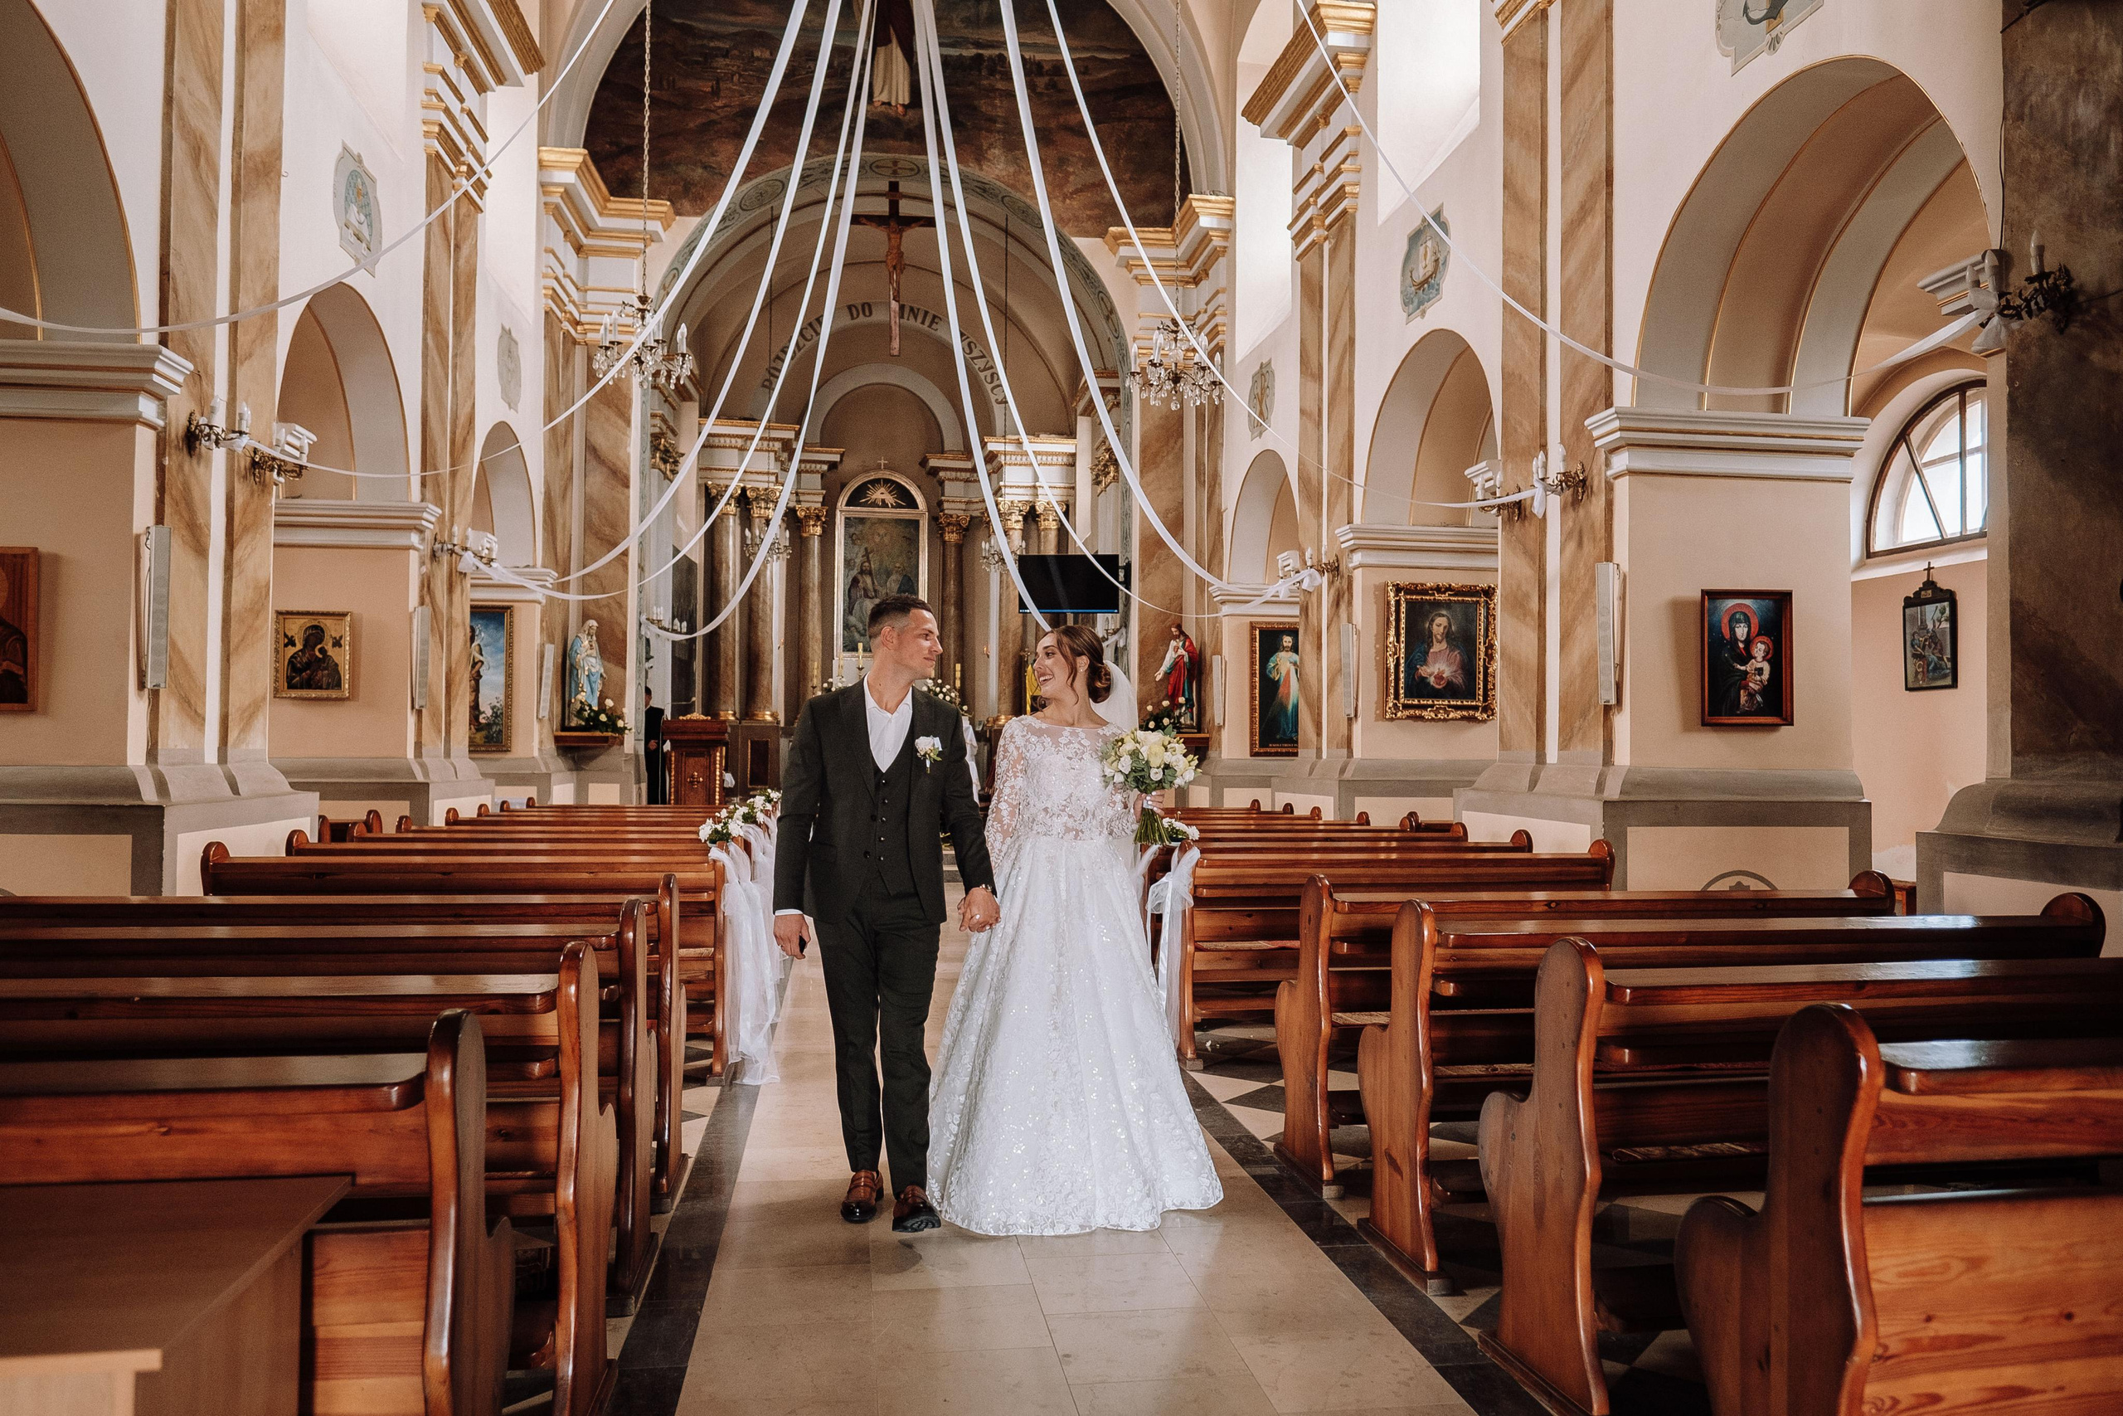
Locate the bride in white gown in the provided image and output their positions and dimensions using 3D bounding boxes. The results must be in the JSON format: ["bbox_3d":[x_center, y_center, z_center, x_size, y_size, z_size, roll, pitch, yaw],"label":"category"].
[{"bbox_3d":[0.047,0.626,4.357,0.889,1.772,0.820,0,-2,1],"label":"bride in white gown"}]

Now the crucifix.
[{"bbox_3d":[-1.872,-4.849,15.757,0.882,1.961,0.250,1,-2,-9],"label":"crucifix"}]

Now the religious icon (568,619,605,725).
[{"bbox_3d":[-4.526,-0.340,13.491,0.300,1.010,0.280,2,-2,-37],"label":"religious icon"}]

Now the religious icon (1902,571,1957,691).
[{"bbox_3d":[6.091,-0.549,9.882,0.060,0.859,0.512,1,-2,-9],"label":"religious icon"}]

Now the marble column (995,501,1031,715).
[{"bbox_3d":[-0.642,-1.255,18.449,0.460,2.803,0.460,1,-2,-9],"label":"marble column"}]

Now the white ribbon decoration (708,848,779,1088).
[{"bbox_3d":[-1.317,1.049,5.928,0.296,0.997,0.340,1,-2,-9],"label":"white ribbon decoration"}]

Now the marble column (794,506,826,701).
[{"bbox_3d":[-3.308,-1.222,18.658,0.420,2.856,0.420,1,-2,-9],"label":"marble column"}]

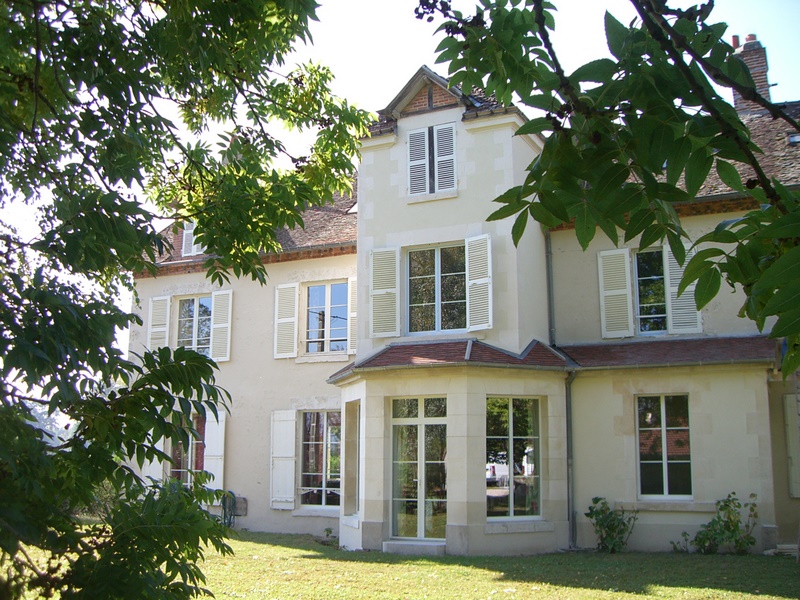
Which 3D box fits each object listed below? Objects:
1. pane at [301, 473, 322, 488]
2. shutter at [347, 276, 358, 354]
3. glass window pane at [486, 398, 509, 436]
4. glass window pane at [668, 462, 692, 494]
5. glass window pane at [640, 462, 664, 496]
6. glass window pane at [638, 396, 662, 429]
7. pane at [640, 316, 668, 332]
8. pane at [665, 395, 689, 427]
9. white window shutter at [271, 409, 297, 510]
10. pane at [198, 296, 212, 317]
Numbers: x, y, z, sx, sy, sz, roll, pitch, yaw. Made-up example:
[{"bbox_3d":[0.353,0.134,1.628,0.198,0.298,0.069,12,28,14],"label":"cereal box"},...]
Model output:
[{"bbox_3d":[-1.860,3.875,18.749,0.506,0.293,0.030,-5,-11,26],"label":"pane"},{"bbox_3d":[-0.960,0.357,21.020,0.660,1.870,0.045,-5,-13,24],"label":"shutter"},{"bbox_3d":[1.627,1.984,14.809,0.506,0.644,0.030,5,-11,-25],"label":"glass window pane"},{"bbox_3d":[4.861,3.110,15.283,0.420,0.570,0.040,-5,-11,25],"label":"glass window pane"},{"bbox_3d":[4.447,3.152,15.490,0.420,0.570,0.040,-5,-11,25],"label":"glass window pane"},{"bbox_3d":[4.468,2.011,15.701,0.420,0.570,0.040,-5,-11,25],"label":"glass window pane"},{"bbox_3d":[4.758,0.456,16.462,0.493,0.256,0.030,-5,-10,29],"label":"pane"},{"bbox_3d":[5.053,2.038,15.988,0.405,0.572,0.020,-5,-13,24],"label":"pane"},{"bbox_3d":[-2.512,3.434,18.881,0.616,2.104,0.050,-5,-11,26],"label":"white window shutter"},{"bbox_3d":[-4.559,0.170,20.729,0.465,0.475,0.030,-5,-11,26],"label":"pane"}]

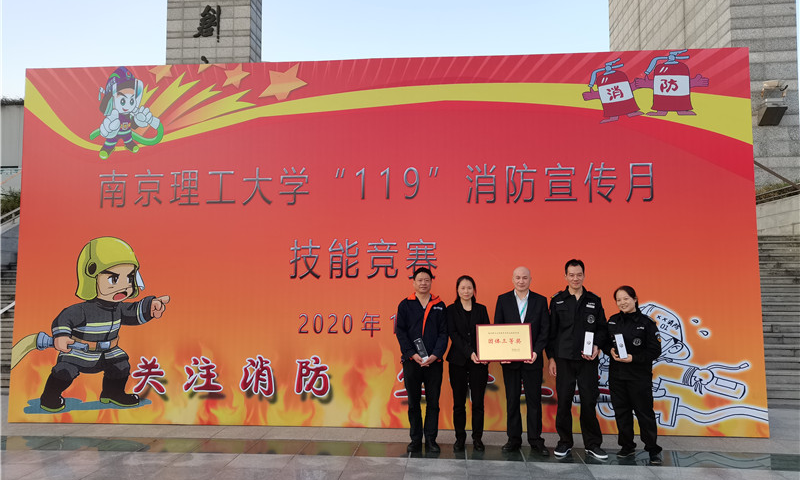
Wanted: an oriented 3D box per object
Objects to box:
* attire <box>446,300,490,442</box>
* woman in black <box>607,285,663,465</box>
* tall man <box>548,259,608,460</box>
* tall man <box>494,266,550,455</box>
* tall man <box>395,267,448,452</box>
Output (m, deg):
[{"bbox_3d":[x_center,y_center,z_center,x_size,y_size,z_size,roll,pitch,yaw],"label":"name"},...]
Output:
[{"bbox_3d":[0.656,1.251,5.750,0.427,1.328,0.350,0,-4,4],"label":"attire"},{"bbox_3d":[2.120,1.176,5.426,0.503,1.526,0.440,-2,-5,27],"label":"woman in black"},{"bbox_3d":[1.636,1.060,5.526,0.558,1.772,0.420,-1,-4,14],"label":"tall man"},{"bbox_3d":[1.153,1.103,5.656,0.533,1.706,0.420,-1,-4,10],"label":"tall man"},{"bbox_3d":[0.204,1.108,5.708,0.500,1.703,0.400,0,-4,2],"label":"tall man"}]

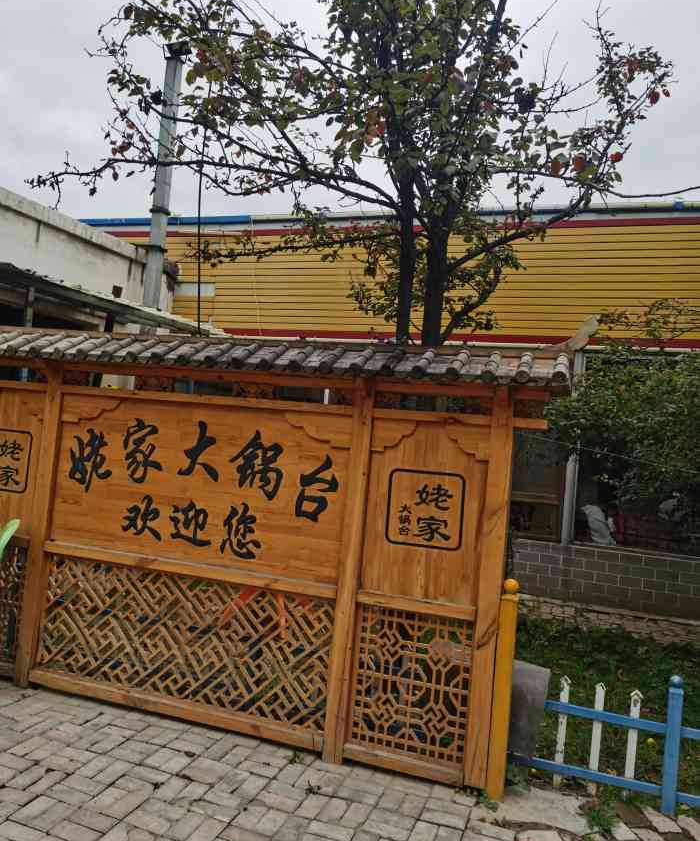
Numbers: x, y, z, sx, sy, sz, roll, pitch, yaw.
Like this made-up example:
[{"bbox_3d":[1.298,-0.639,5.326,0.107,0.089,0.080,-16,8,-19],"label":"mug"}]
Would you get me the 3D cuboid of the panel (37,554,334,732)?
[{"bbox_3d":[-0.984,1.196,4.050,1.884,0.684,0.045,4,-3,20],"label":"panel"}]

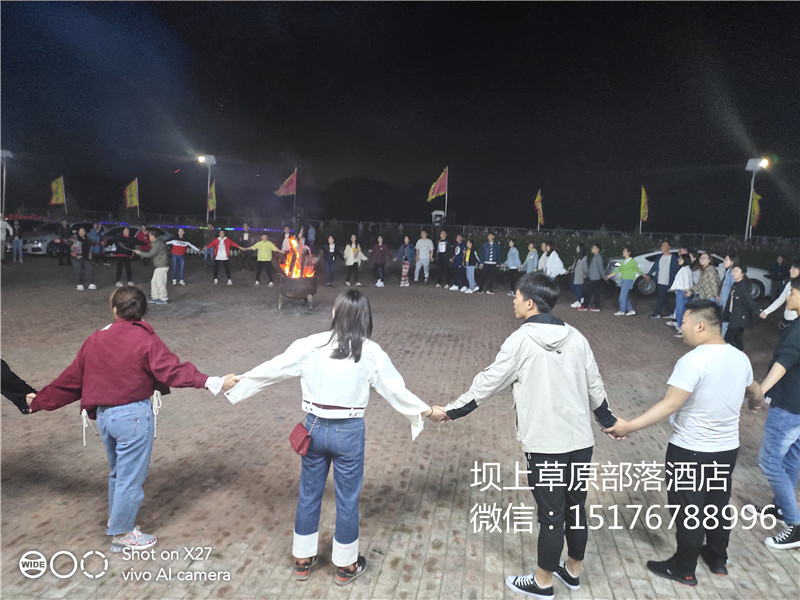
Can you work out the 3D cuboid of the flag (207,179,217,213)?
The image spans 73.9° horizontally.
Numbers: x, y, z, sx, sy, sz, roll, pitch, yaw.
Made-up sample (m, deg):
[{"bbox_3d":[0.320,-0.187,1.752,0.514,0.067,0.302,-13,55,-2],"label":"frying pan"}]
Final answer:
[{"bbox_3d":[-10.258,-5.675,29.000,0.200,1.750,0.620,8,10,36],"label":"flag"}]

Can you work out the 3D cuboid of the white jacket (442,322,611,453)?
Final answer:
[{"bbox_3d":[0.684,0.450,2.828,0.860,0.710,0.420,-1,8,-18],"label":"white jacket"}]

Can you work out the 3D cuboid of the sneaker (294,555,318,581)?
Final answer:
[{"bbox_3d":[-0.529,1.535,3.161,0.100,0.110,0.260,3,8,13],"label":"sneaker"}]

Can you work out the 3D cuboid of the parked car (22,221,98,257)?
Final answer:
[{"bbox_3d":[-16.665,-3.030,26.210,1.820,1.520,4.600,3,8,7],"label":"parked car"}]

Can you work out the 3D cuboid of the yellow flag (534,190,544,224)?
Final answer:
[{"bbox_3d":[8.658,-5.741,32.987,0.620,2.100,0.400,4,9,15],"label":"yellow flag"}]

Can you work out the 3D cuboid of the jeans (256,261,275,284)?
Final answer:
[{"bbox_3d":[-4.076,-0.864,16.107,0.530,0.820,0.280,0,8,-12],"label":"jeans"}]

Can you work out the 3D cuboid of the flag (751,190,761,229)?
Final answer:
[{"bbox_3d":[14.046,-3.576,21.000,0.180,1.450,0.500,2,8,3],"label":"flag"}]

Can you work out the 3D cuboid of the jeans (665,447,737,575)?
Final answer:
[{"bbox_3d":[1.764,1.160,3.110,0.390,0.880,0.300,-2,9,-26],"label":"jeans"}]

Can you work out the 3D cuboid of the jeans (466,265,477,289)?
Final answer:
[{"bbox_3d":[2.186,-0.766,16.249,0.340,0.870,0.360,-5,11,-38],"label":"jeans"}]

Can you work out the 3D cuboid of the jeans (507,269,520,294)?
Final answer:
[{"bbox_3d":[3.386,-0.652,15.856,0.340,0.860,0.390,-5,11,-41],"label":"jeans"}]

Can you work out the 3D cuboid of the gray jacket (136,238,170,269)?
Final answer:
[{"bbox_3d":[-5.762,-1.077,12.399,0.680,0.680,0.500,-1,9,-16],"label":"gray jacket"}]

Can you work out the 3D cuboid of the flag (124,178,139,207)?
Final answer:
[{"bbox_3d":[-16.406,-6.503,32.475,0.900,1.750,0.220,-1,9,-17],"label":"flag"}]

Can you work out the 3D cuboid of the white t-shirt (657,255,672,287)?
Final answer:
[{"bbox_3d":[6.177,-0.688,12.390,0.500,0.740,0.280,9,11,41],"label":"white t-shirt"}]

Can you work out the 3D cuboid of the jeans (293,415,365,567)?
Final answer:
[{"bbox_3d":[-0.412,1.076,3.108,0.400,0.920,0.290,3,8,12],"label":"jeans"}]

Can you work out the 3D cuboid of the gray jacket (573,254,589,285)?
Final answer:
[{"bbox_3d":[4.602,-0.778,13.551,0.340,0.750,0.440,0,9,-12],"label":"gray jacket"}]

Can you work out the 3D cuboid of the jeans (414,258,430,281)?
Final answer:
[{"bbox_3d":[0.757,-0.994,17.884,0.500,0.830,0.300,2,8,0],"label":"jeans"}]

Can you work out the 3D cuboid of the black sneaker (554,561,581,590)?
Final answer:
[{"bbox_3d":[0.936,1.570,3.144,0.100,0.115,0.280,-3,10,-30],"label":"black sneaker"}]

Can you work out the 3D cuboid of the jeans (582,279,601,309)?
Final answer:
[{"bbox_3d":[4.737,-0.217,13.147,0.400,0.840,0.340,0,8,-9],"label":"jeans"}]

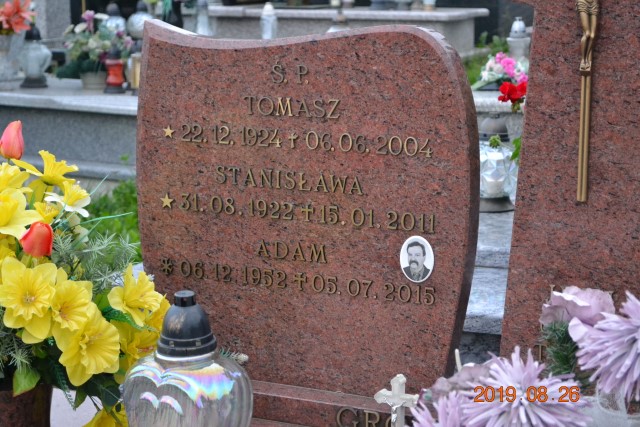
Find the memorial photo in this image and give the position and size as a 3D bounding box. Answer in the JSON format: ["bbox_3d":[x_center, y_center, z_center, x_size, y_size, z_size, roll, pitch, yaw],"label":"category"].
[{"bbox_3d":[0.169,0.080,2.230,0.063,0.084,0.009,5,12,23],"label":"memorial photo"}]

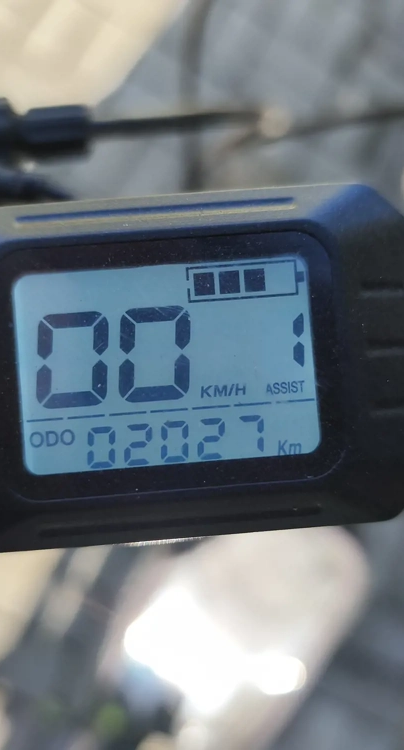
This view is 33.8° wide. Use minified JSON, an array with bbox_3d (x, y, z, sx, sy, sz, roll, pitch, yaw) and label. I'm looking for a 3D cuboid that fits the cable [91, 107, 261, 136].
[{"bbox_3d":[-0.005,-0.061,0.159,0.045,0.005,0.005,-14,56,-24],"label":"cable"}]

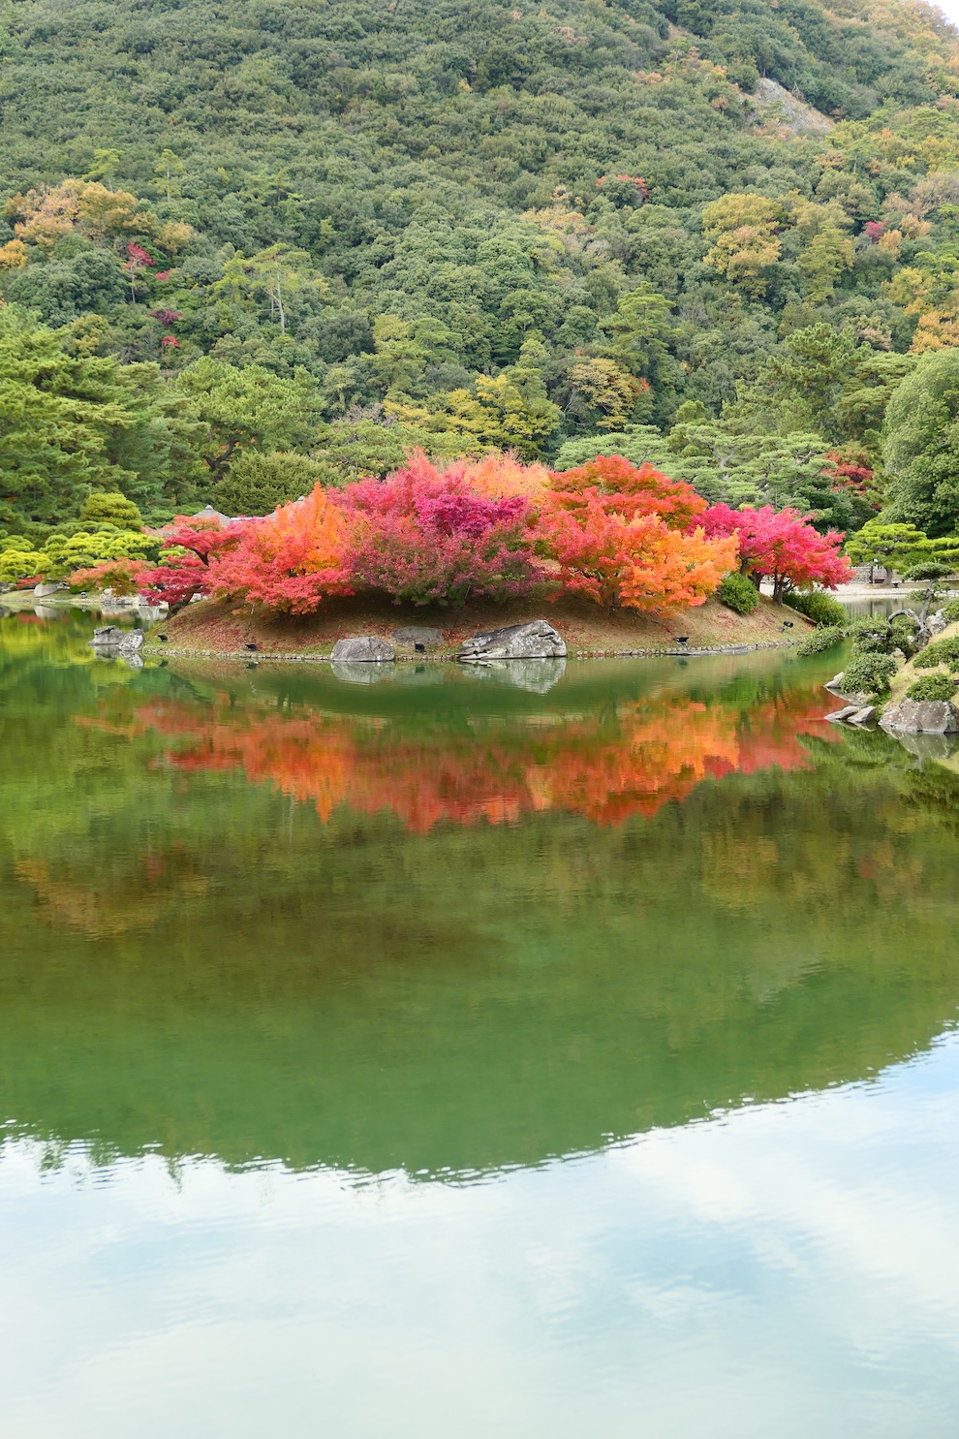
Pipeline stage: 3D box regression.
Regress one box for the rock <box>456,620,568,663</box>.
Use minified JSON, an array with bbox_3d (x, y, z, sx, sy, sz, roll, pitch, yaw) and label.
[{"bbox_3d":[1.073,-2.652,58.850,3.620,1.450,1.900,0,6,0],"label":"rock"}]

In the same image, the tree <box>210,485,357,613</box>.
[{"bbox_3d":[-6.998,-6.093,62.707,5.150,4.480,4.900,0,6,0],"label":"tree"}]

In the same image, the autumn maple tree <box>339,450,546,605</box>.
[{"bbox_3d":[-1.435,-6.989,64.120,7.280,5.380,6.300,0,6,0],"label":"autumn maple tree"}]

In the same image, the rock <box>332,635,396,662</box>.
[{"bbox_3d":[-3.890,-2.337,58.481,2.160,0.910,1.350,0,6,0],"label":"rock"}]

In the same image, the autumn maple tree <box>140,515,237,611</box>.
[{"bbox_3d":[-10.892,-5.759,65.760,3.750,3.510,3.400,0,6,0],"label":"autumn maple tree"}]

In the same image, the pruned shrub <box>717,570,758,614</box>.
[{"bbox_3d":[9.740,-4.815,66.363,1.560,1.680,1.500,0,6,0],"label":"pruned shrub"}]

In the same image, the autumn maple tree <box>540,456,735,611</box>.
[{"bbox_3d":[5.609,-6.628,62.650,6.800,5.340,6.000,0,6,0],"label":"autumn maple tree"}]

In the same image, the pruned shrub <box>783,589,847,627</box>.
[{"bbox_3d":[13.561,-4.511,70.921,2.520,1.440,2.100,0,6,0],"label":"pruned shrub"}]

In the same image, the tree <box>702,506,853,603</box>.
[{"bbox_3d":[11.805,-6.663,70.189,6.160,3.750,5.500,0,6,0],"label":"tree"}]

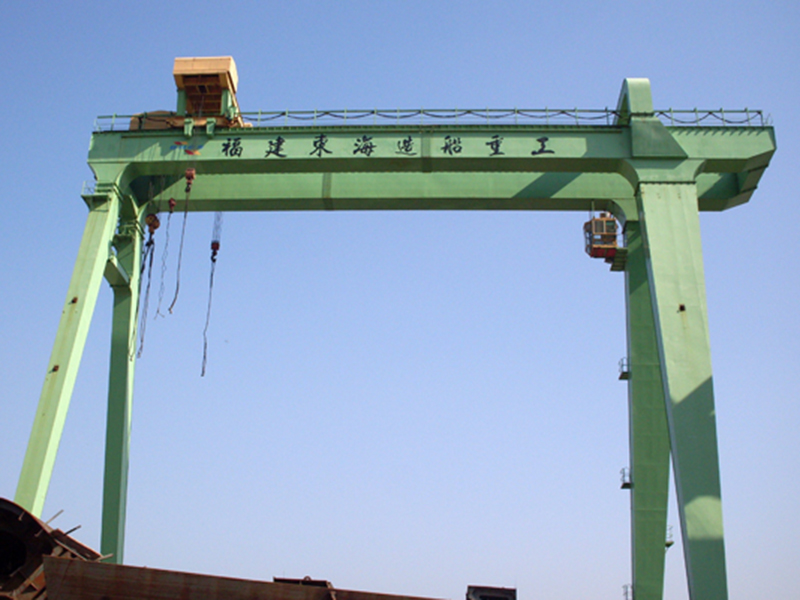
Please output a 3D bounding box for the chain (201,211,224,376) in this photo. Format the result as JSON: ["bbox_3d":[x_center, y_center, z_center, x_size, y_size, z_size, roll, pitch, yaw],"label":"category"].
[{"bbox_3d":[-12.020,-0.657,55.644,0.732,11.749,0.500,0,-26,3],"label":"chain"}]

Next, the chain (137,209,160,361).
[{"bbox_3d":[-15.206,-1.032,51.999,1.053,9.566,0.700,0,-26,3],"label":"chain"}]

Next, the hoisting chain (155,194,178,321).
[{"bbox_3d":[-13.972,-2.680,52.742,0.866,8.354,0.450,0,-26,3],"label":"hoisting chain"}]

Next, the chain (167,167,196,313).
[{"bbox_3d":[-12.235,-3.496,49.073,0.589,9.393,0.500,0,-26,3],"label":"chain"}]

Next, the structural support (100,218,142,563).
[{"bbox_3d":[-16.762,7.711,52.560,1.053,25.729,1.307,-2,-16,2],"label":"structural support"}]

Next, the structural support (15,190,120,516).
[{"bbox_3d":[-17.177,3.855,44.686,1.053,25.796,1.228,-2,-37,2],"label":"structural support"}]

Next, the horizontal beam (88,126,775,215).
[{"bbox_3d":[1.723,-8.001,54.531,40.489,2.301,5.653,0,-26,3],"label":"horizontal beam"}]

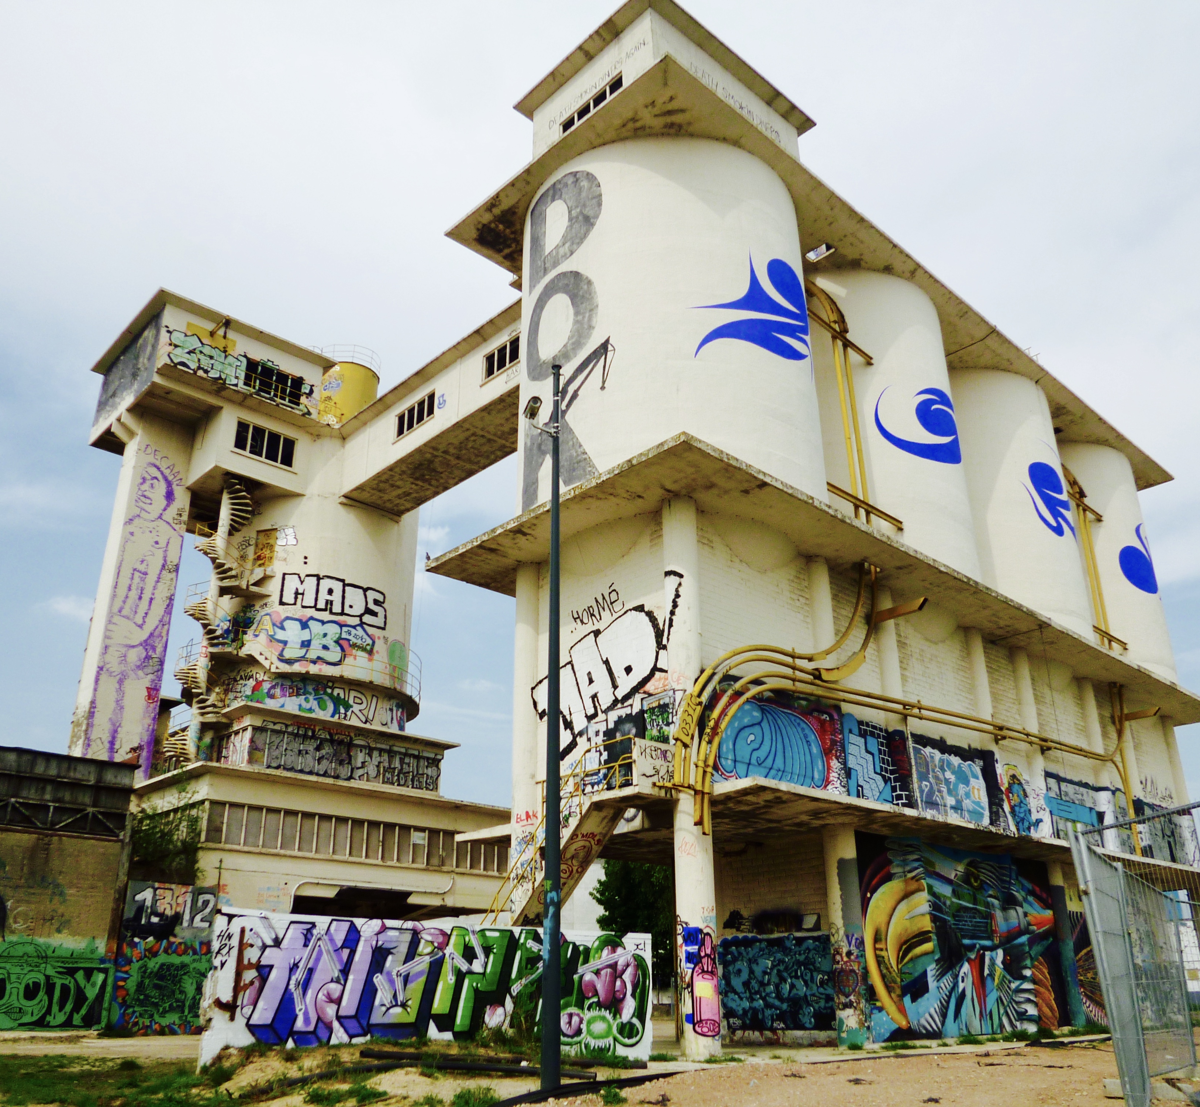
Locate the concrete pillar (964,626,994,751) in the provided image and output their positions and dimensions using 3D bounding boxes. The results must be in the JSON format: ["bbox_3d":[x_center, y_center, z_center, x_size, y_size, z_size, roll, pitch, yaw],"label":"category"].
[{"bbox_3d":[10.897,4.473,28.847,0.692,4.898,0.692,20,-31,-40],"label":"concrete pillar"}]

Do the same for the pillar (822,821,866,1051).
[{"bbox_3d":[5.105,7.881,21.327,0.692,4.343,0.692,20,-31,-40],"label":"pillar"}]

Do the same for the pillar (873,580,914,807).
[{"bbox_3d":[7.491,3.622,25.753,0.679,5.896,0.679,20,-30,-40],"label":"pillar"}]

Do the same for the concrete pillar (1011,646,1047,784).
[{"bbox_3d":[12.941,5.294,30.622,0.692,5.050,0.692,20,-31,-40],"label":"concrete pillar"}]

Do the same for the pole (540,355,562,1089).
[{"bbox_3d":[-0.605,1.625,13.749,0.237,9.955,0.237,0,-23,0],"label":"pole"}]

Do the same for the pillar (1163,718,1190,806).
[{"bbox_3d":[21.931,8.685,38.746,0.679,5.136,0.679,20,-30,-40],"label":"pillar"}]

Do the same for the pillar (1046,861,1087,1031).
[{"bbox_3d":[12.841,10.723,28.160,0.692,4.343,0.692,20,-31,-40],"label":"pillar"}]

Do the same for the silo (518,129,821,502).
[{"bbox_3d":[1.746,-4.444,27.026,7.554,9.930,7.554,0,-23,0],"label":"silo"}]

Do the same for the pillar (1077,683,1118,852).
[{"bbox_3d":[16.375,7.052,33.440,0.692,6.131,0.692,20,-31,-40],"label":"pillar"}]

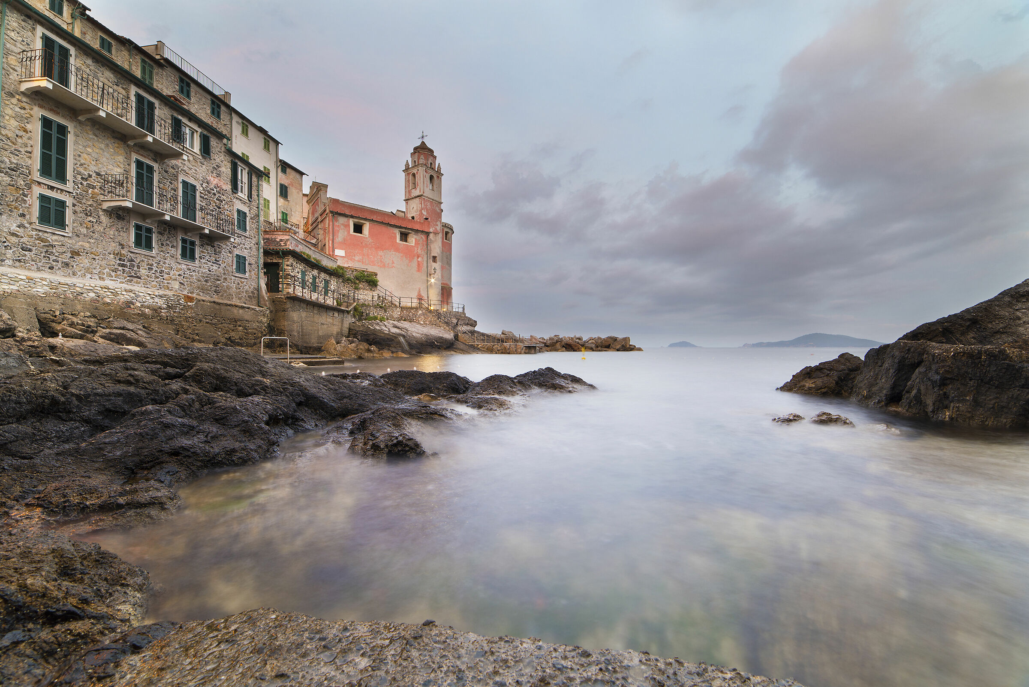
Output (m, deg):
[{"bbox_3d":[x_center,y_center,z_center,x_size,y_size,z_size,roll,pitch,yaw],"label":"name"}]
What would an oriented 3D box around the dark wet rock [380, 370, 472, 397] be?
[{"bbox_3d":[-1.600,0.710,7.250,1.500,0.460,1.100,0,-1,-5],"label":"dark wet rock"}]

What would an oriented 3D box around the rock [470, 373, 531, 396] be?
[{"bbox_3d":[-0.250,0.743,7.600,1.150,0.400,0.950,0,-1,-10],"label":"rock"}]

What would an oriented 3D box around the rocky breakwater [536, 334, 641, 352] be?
[{"bbox_3d":[15.300,-0.043,82.000,21.000,3.400,6.000,0,-1,-8],"label":"rocky breakwater"}]

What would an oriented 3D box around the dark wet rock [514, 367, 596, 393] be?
[{"bbox_3d":[0.820,0.711,8.400,1.550,0.480,1.200,0,-1,-15],"label":"dark wet rock"}]

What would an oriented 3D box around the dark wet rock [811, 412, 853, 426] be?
[{"bbox_3d":[3.640,0.849,4.600,0.400,0.130,0.280,0,-1,30],"label":"dark wet rock"}]

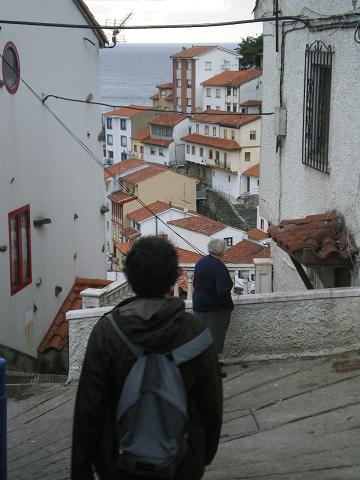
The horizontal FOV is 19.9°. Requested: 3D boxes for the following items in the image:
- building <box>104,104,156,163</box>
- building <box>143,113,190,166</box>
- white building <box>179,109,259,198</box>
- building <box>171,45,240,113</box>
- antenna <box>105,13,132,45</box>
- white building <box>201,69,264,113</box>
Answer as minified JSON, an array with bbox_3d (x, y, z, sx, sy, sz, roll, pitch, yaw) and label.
[{"bbox_3d":[-6.657,-16.561,163.008,8.000,9.200,6.900,-9,14,-39],"label":"building"},{"bbox_3d":[-0.912,-14.914,151.306,6.200,7.000,6.400,-8,13,-35],"label":"building"},{"bbox_3d":[7.645,-12.551,144.502,7.500,10.500,17.000,-5,12,-26],"label":"white building"},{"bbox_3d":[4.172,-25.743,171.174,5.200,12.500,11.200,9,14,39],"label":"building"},{"bbox_3d":[-1.162,-3.998,19.394,0.420,0.620,0.800,-4,11,-18],"label":"antenna"},{"bbox_3d":[9.929,-22.372,163.143,8.500,8.200,9.800,-7,13,-33],"label":"white building"}]

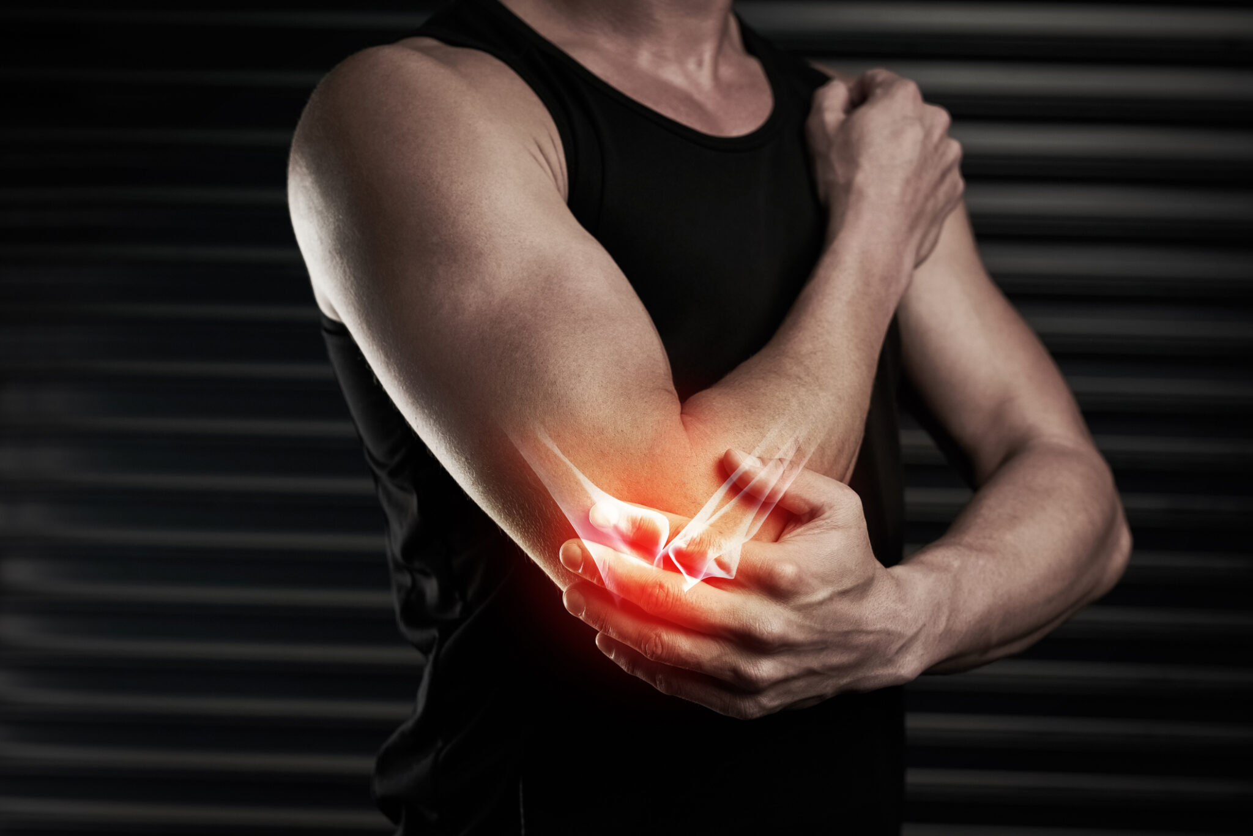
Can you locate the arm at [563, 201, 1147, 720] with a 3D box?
[{"bbox_3d":[0.127,-0.031,1.071,0.473,0.374,0.208,0,-9,-38],"label":"arm"}]

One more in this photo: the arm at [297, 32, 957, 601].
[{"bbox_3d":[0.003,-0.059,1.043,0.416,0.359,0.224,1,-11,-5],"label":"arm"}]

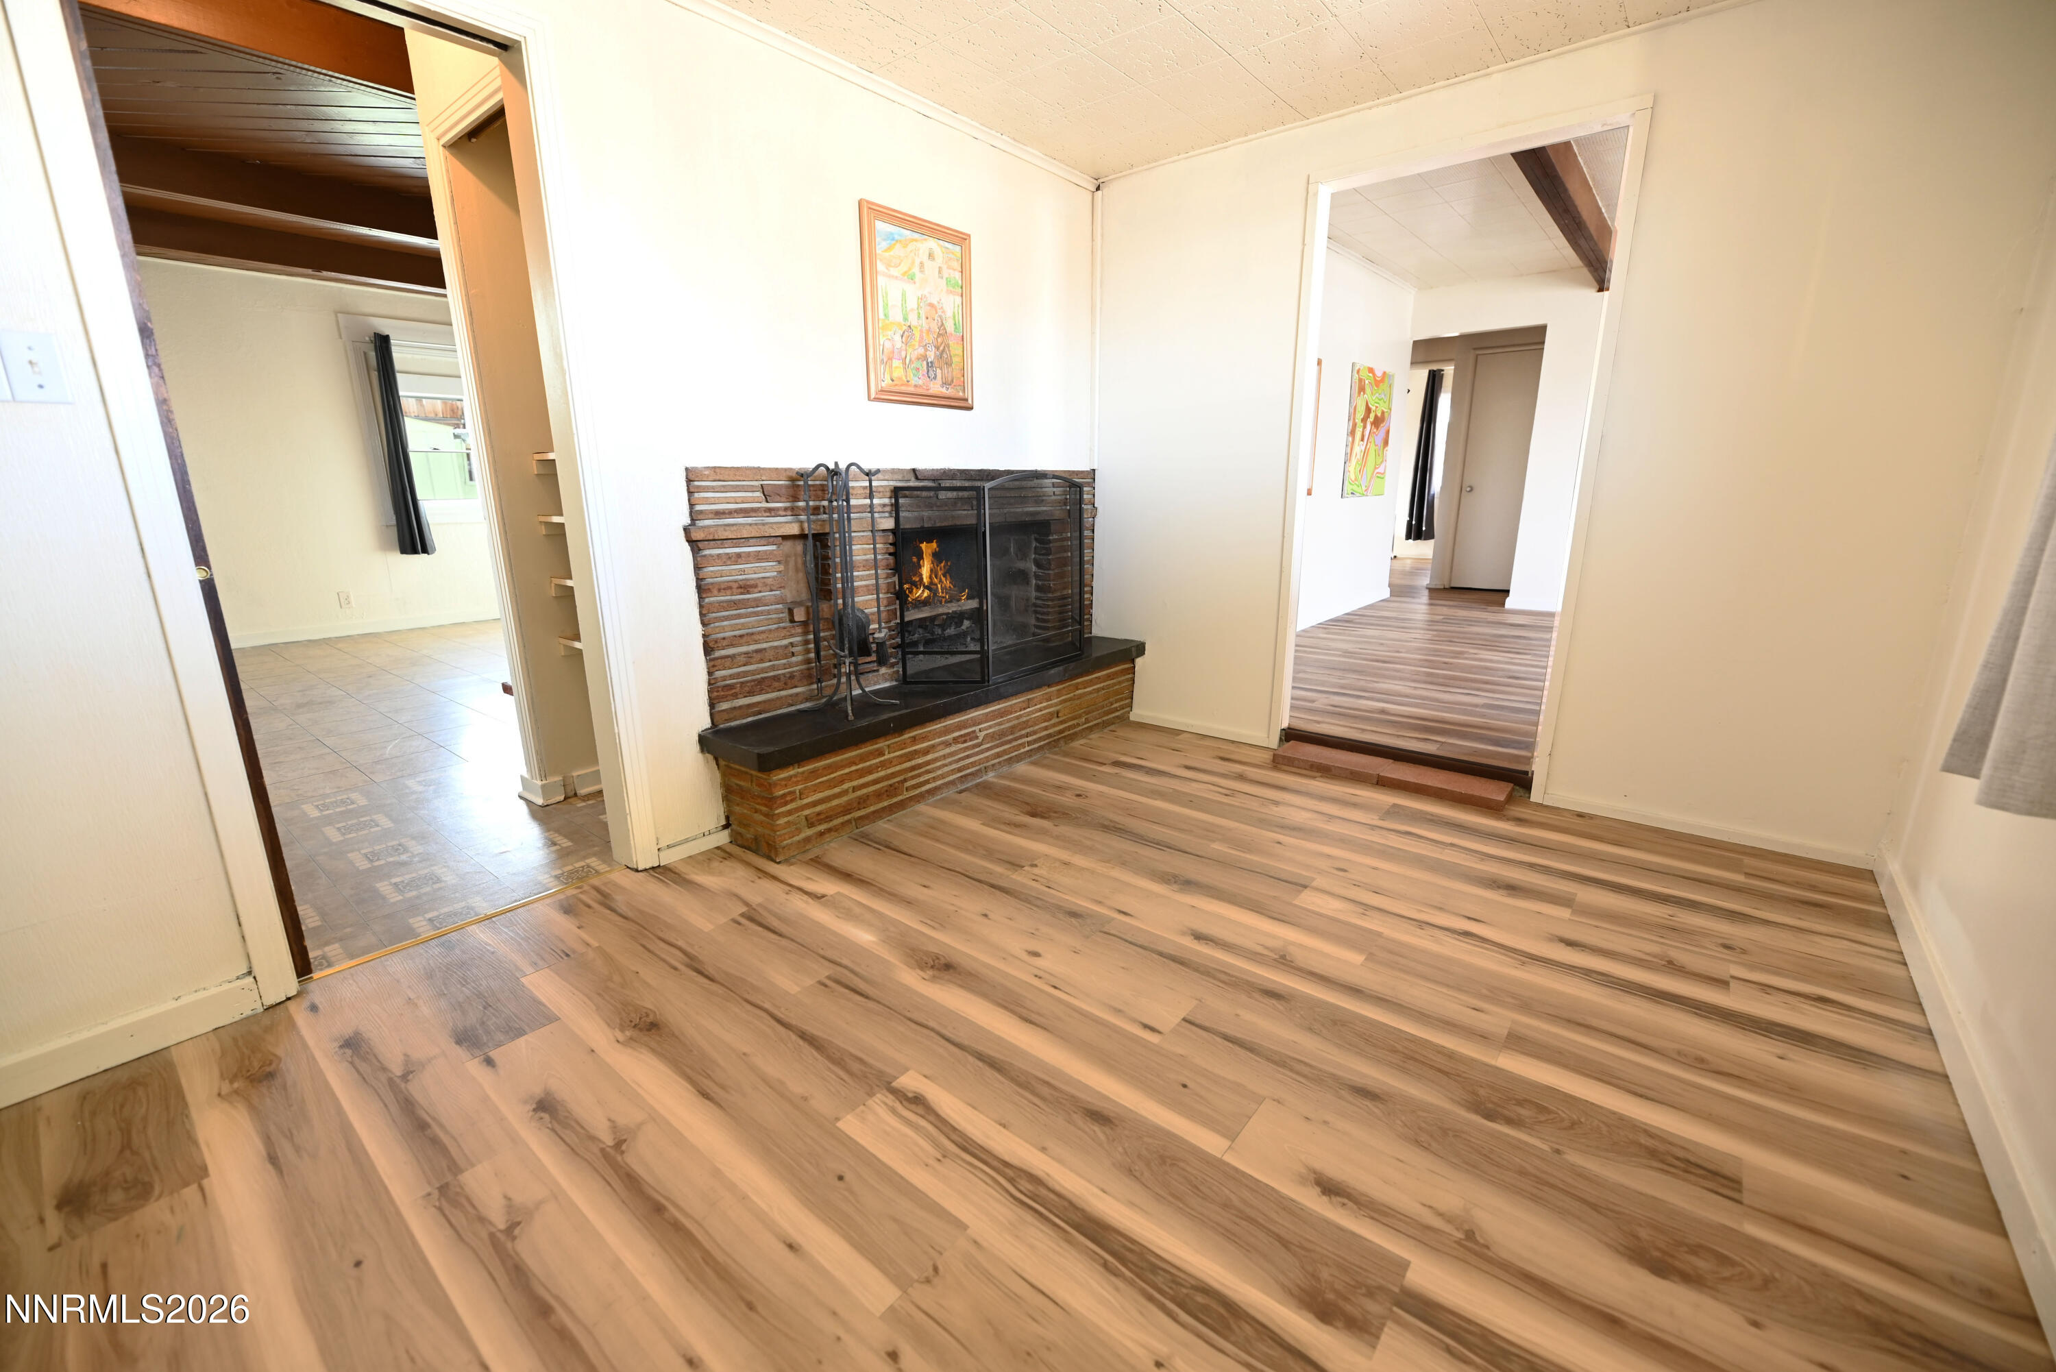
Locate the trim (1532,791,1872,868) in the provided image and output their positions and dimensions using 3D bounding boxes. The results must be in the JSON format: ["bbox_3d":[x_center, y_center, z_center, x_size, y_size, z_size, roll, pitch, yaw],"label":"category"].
[{"bbox_3d":[2.072,0.439,2.486,0.786,0.048,0.017,11,18,39],"label":"trim"}]

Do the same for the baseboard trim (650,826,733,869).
[{"bbox_3d":[-0.997,0.476,2.392,0.017,0.059,0.225,11,18,39],"label":"baseboard trim"}]

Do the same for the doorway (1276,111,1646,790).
[{"bbox_3d":[1.409,-0.703,2.821,0.976,2.106,0.131,11,18,39],"label":"doorway"}]

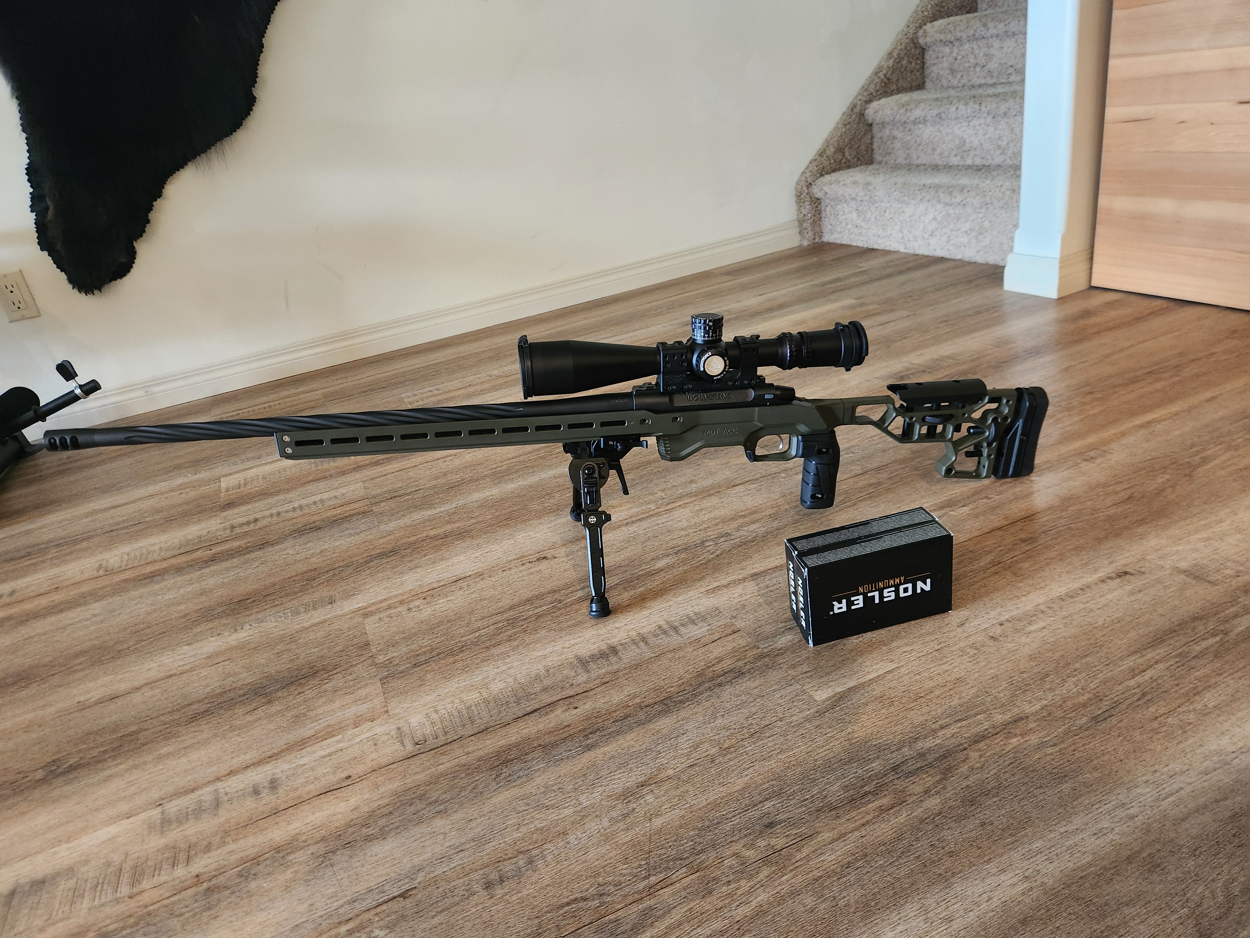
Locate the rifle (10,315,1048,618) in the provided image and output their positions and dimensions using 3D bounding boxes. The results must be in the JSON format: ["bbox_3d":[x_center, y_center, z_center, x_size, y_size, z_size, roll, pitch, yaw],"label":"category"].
[{"bbox_3d":[-0.044,-0.024,1.065,1.262,0.327,0.282,-6,24,-7],"label":"rifle"}]

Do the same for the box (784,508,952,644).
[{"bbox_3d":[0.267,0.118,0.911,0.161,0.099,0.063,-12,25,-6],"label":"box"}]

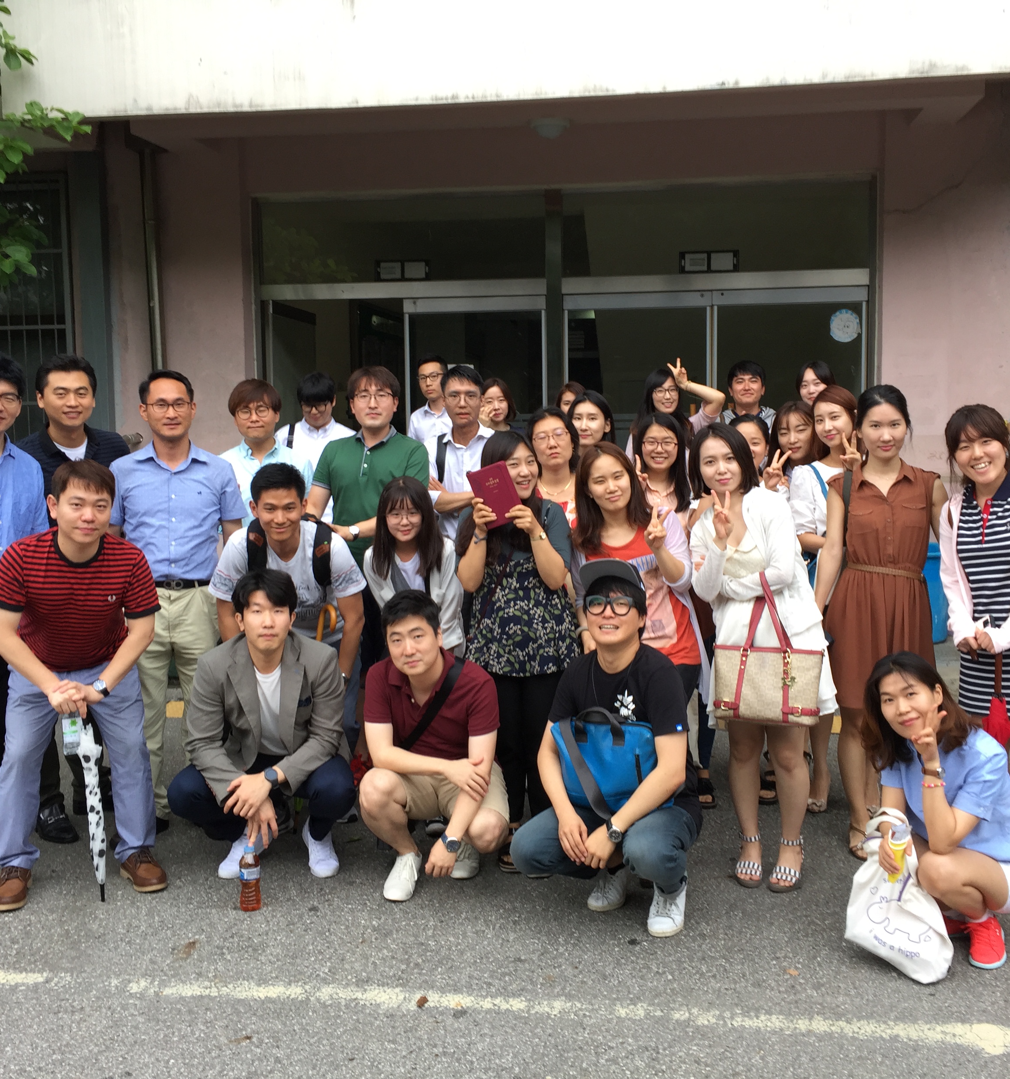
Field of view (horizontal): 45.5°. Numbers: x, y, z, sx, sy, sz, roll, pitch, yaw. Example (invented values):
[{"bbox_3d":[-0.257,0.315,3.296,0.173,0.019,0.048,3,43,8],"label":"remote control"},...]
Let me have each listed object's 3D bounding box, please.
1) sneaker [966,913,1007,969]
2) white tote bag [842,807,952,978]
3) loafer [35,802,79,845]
[{"bbox_3d":[1.365,1.116,3.400,0.097,0.095,0.245,1,5,24],"label":"sneaker"},{"bbox_3d":[1.124,1.019,3.440,0.305,0.455,0.150,1,5,21],"label":"white tote bag"},{"bbox_3d":[-1.712,1.067,4.606,0.108,0.105,0.285,-4,6,-33],"label":"loafer"}]

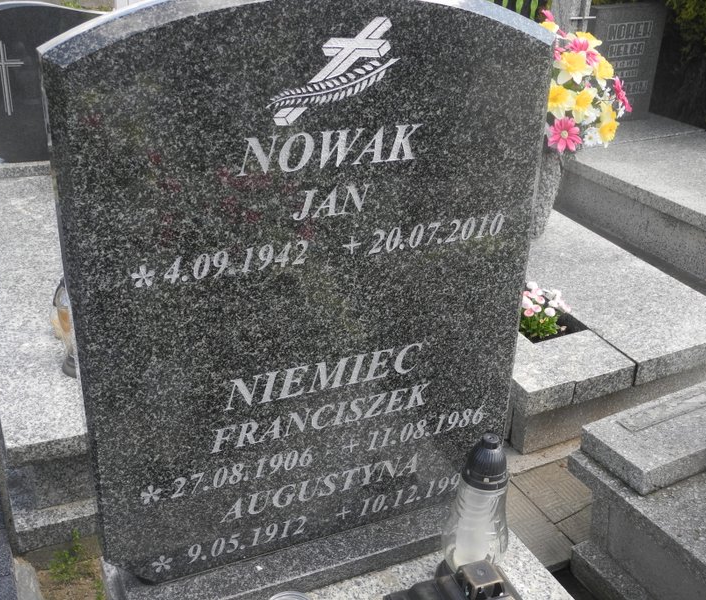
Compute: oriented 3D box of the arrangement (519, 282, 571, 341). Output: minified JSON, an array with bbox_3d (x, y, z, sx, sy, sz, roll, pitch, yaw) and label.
[{"bbox_3d":[0.545,0.028,2.500,0.155,0.135,0.145,8,26,12],"label":"arrangement"}]

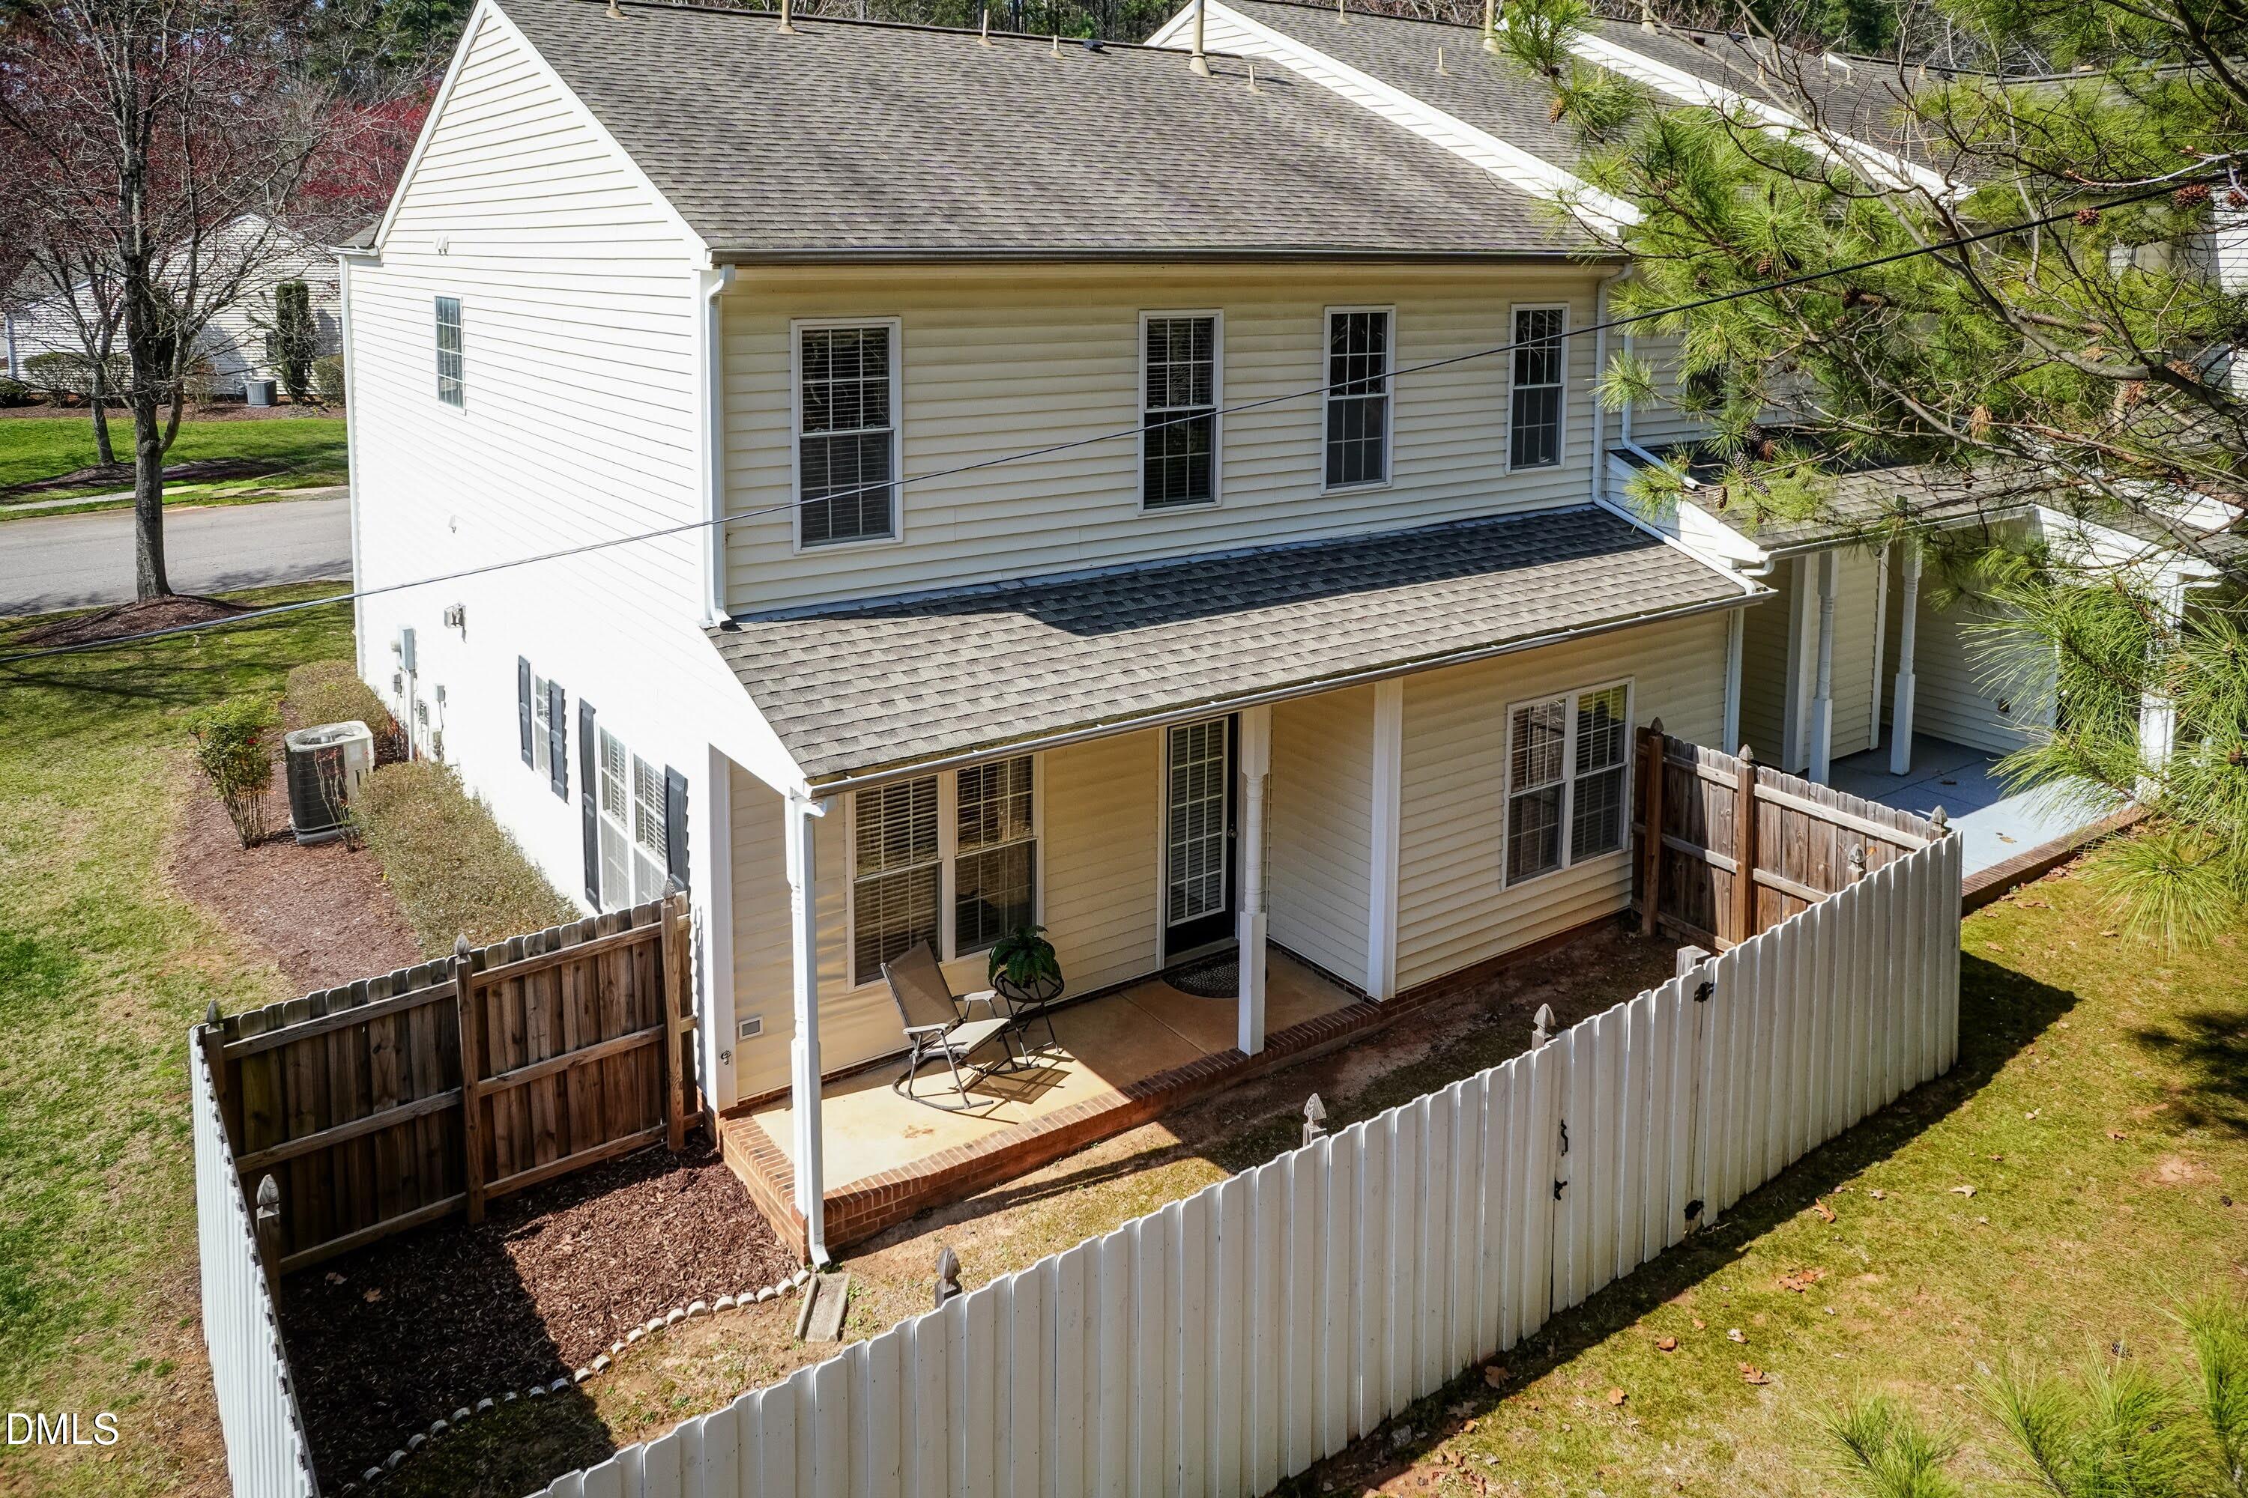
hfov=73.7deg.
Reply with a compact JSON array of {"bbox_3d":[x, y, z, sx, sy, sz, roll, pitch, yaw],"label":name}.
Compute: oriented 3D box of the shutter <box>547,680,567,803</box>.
[{"bbox_3d":[-4.921,-0.061,13.053,0.050,1.020,0.400,-11,20,-34],"label":"shutter"}]

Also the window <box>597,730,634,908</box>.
[{"bbox_3d":[-4.101,0.624,12.101,0.100,1.620,0.840,-11,20,-34],"label":"window"}]

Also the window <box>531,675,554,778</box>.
[{"bbox_3d":[-5.234,-0.182,13.493,0.100,1.000,0.640,-11,20,-34],"label":"window"}]

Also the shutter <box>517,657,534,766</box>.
[{"bbox_3d":[-5.539,-0.337,13.893,0.050,1.020,0.390,-11,20,-34],"label":"shutter"}]

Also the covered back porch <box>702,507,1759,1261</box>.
[{"bbox_3d":[1.469,0.464,12.199,9.333,3.876,1.887,-11,20,-34],"label":"covered back porch"}]

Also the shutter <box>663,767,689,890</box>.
[{"bbox_3d":[-3.230,0.959,10.908,0.050,1.660,0.390,-11,20,-34],"label":"shutter"}]

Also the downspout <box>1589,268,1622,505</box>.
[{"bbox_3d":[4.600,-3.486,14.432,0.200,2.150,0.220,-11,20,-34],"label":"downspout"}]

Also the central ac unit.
[{"bbox_3d":[-8.822,0.361,16.654,0.750,0.980,0.750,-11,20,-34],"label":"central ac unit"}]

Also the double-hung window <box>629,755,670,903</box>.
[{"bbox_3d":[-3.610,0.829,11.399,0.100,1.620,0.840,-11,20,-34],"label":"double-hung window"}]

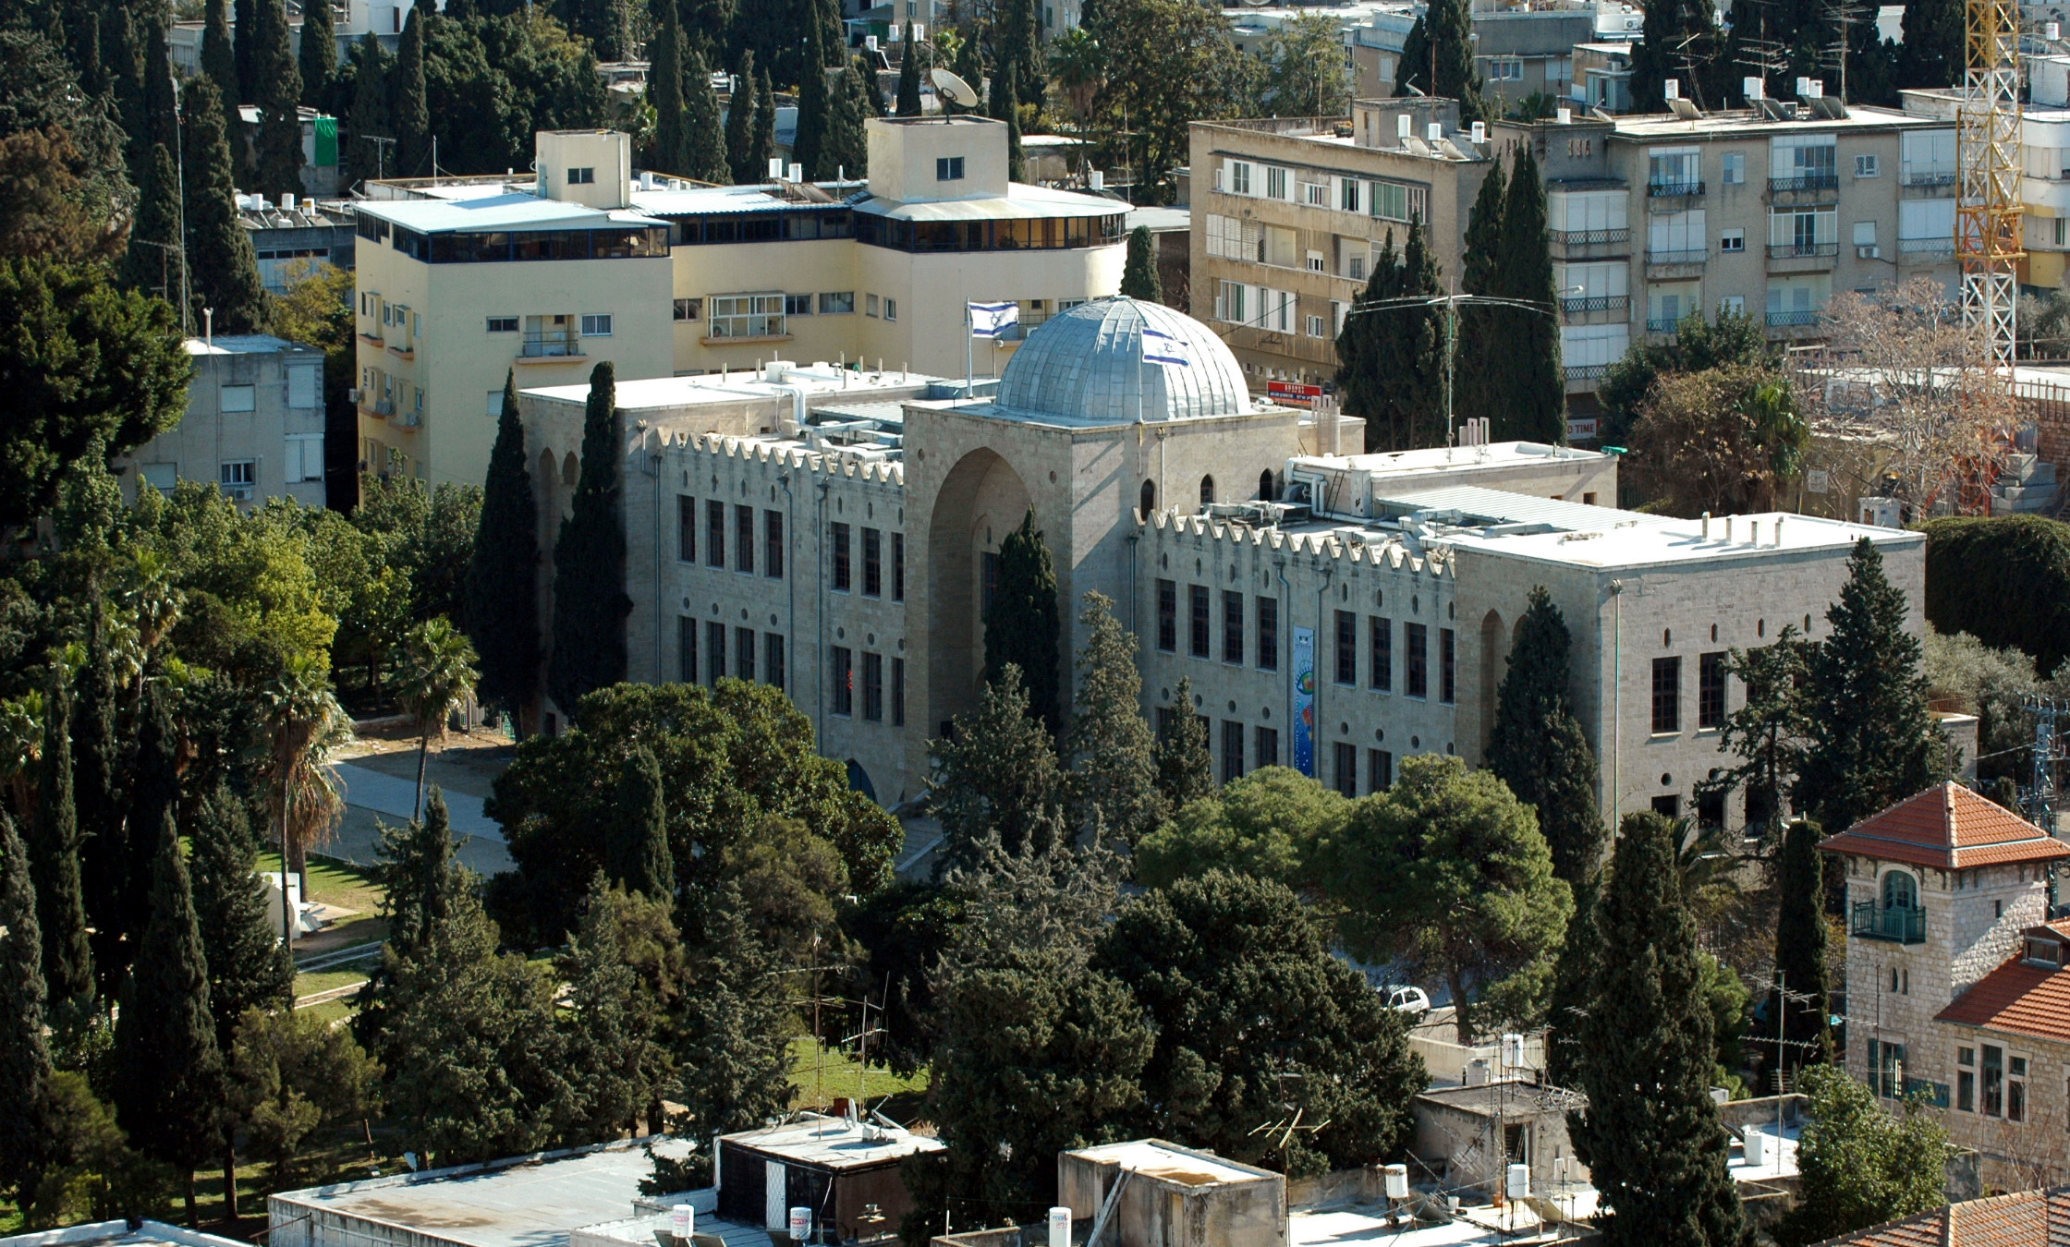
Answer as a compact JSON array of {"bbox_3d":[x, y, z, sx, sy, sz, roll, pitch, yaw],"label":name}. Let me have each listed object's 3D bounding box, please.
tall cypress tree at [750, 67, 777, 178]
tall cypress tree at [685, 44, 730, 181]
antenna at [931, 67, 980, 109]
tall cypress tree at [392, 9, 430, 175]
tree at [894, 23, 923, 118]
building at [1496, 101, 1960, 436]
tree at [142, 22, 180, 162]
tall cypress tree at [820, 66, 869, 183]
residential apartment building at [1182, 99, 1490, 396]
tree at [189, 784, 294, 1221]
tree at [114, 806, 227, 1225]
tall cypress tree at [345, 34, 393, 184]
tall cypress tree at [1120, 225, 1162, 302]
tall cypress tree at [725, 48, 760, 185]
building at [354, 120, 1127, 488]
[{"bbox_3d":[-13.603,-22.564,452.758,1.800,11.000,1.800,0,8,0],"label":"tall cypress tree"},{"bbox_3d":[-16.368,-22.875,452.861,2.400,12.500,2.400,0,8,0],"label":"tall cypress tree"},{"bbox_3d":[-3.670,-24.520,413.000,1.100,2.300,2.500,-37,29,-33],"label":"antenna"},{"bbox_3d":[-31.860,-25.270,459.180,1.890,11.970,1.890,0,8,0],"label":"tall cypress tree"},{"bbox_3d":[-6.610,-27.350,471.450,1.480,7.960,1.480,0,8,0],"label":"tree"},{"bbox_3d":[32.423,-17.595,436.264,22.770,15.600,10.930,-6,10,-36],"label":"building"},{"bbox_3d":[-44.202,-23.797,455.930,2.300,13.500,2.300,0,8,0],"label":"tree"},{"bbox_3d":[-10.550,-24.640,500.710,2.780,12.970,2.780,0,8,-1],"label":"tall cypress tree"},{"bbox_3d":[19.270,-17.710,442.290,12.000,16.830,26.380,-4,9,-28],"label":"residential apartment building"},{"bbox_3d":[-28.110,13.410,318.120,3.650,15.650,3.650,-1,8,-5],"label":"tree"},{"bbox_3d":[-28.150,12.850,293.110,3.580,13.940,3.580,0,8,0],"label":"tree"},{"bbox_3d":[-34.021,-23.389,460.930,2.500,13.500,2.500,0,8,0],"label":"tall cypress tree"},{"bbox_3d":[4.830,-13.870,411.400,2.070,8.680,2.070,0,8,0],"label":"tall cypress tree"},{"bbox_3d":[-14.661,-22.798,452.827,2.000,12.000,2.000,0,8,0],"label":"tall cypress tree"},{"bbox_3d":[-13.534,-13.818,418.941,32.860,19.600,17.800,-3,8,-19],"label":"building"}]

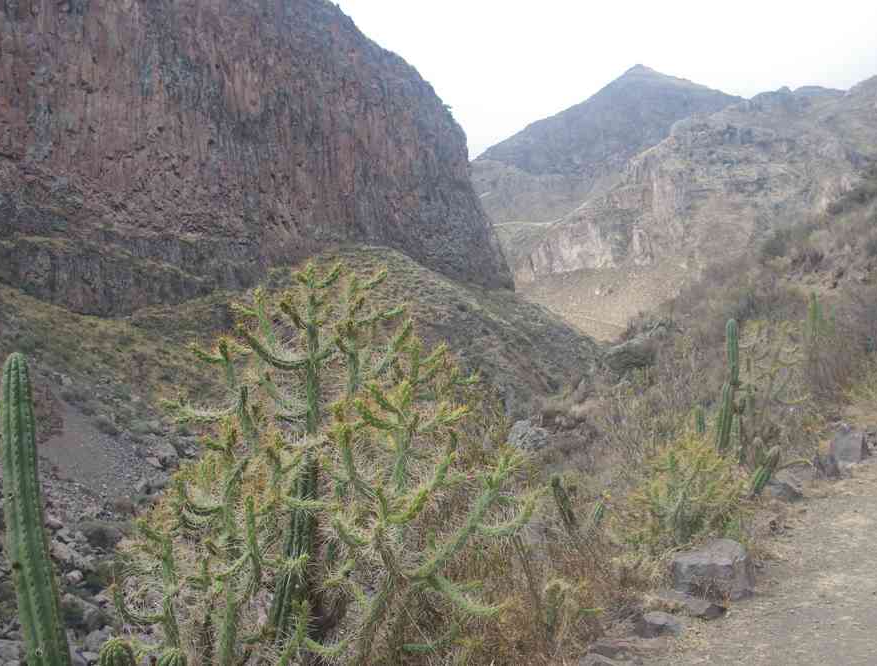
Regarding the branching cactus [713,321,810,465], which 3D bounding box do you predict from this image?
[{"bbox_3d":[3.417,0.663,10.600,1.000,1.620,0.850,0,1,18],"label":"branching cactus"}]

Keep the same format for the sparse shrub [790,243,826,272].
[{"bbox_3d":[17.732,-3.628,48.000,1.700,1.400,1.500,0,1,20],"label":"sparse shrub"}]

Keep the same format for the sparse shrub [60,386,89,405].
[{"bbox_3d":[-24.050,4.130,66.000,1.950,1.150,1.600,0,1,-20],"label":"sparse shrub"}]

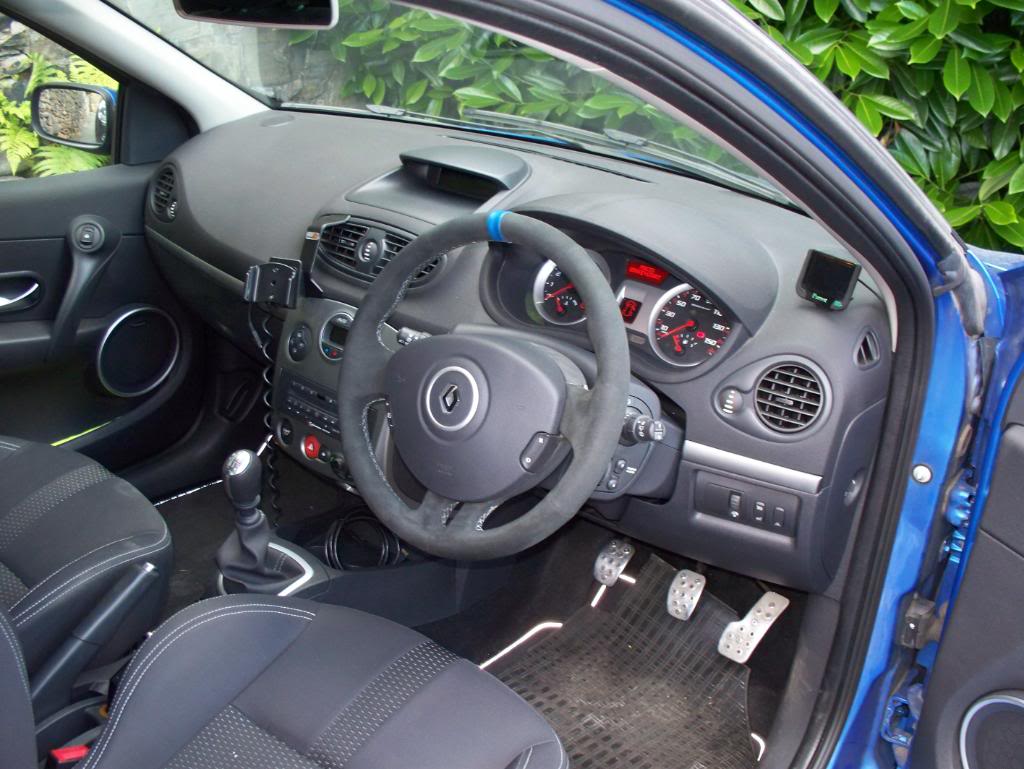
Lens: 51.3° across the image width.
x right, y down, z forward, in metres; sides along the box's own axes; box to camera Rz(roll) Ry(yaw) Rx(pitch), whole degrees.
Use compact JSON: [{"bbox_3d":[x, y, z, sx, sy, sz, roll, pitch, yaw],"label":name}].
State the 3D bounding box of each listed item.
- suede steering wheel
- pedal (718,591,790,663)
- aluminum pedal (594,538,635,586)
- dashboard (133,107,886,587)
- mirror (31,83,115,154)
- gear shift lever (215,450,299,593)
[{"bbox_3d":[-0.038,0.000,1.131,0.370,0.370,0.110,21,7,33],"label":"suede steering wheel"},{"bbox_3d":[0.363,0.366,1.600,0.058,0.025,0.125,35,80,36],"label":"pedal"},{"bbox_3d":[0.166,0.290,1.738,0.056,0.028,0.082,21,73,33],"label":"aluminum pedal"},{"bbox_3d":[-0.067,-0.179,1.625,1.400,0.440,0.640,21,30,33],"label":"dashboard"},{"bbox_3d":[-0.828,-0.507,2.030,0.200,0.140,0.115,11,25,16],"label":"mirror"},{"bbox_3d":[-0.350,0.182,1.417,0.110,0.195,0.130,21,30,33],"label":"gear shift lever"}]

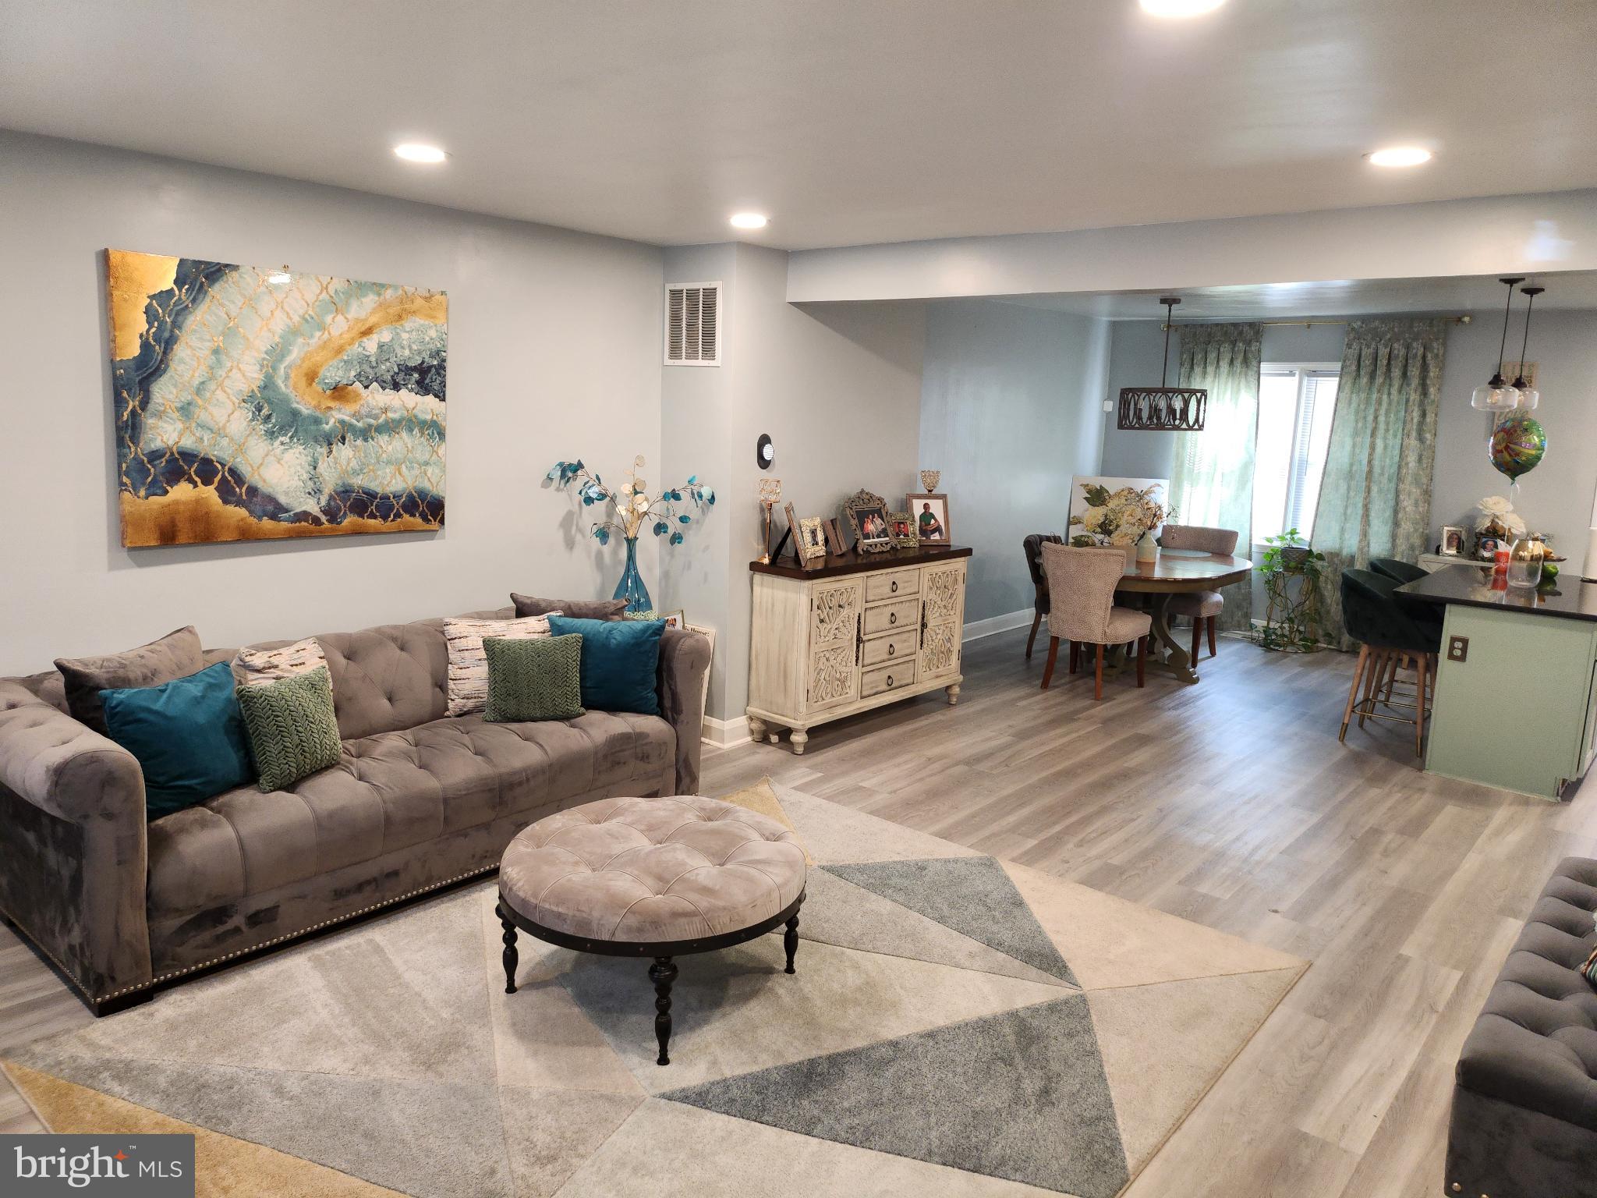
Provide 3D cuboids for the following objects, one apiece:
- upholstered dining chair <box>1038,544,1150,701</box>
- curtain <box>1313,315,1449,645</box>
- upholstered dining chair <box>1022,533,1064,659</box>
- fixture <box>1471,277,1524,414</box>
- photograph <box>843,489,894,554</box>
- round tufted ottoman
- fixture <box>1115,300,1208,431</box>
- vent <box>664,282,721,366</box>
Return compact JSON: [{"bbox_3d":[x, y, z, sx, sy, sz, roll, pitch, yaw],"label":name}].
[{"bbox_3d":[1.886,0.102,7.055,0.530,0.950,0.650,10,13,39],"label":"upholstered dining chair"},{"bbox_3d":[4.313,-0.807,8.312,0.760,2.460,0.140,10,13,39],"label":"curtain"},{"bbox_3d":[1.962,0.000,7.813,0.630,0.890,0.530,10,13,39],"label":"upholstered dining chair"},{"bbox_3d":[3.522,-1.267,5.542,0.230,0.650,0.230,10,13,39],"label":"fixture"},{"bbox_3d":[0.405,-0.448,6.388,0.045,0.380,0.385,-17,-5,41],"label":"photograph"},{"bbox_3d":[-0.425,0.934,3.286,0.900,0.440,0.900,2,10,0],"label":"round tufted ottoman"},{"bbox_3d":[2.365,-1.511,7.161,0.570,0.840,0.570,10,13,39],"label":"fixture"},{"bbox_3d":[-0.516,-1.348,5.439,0.400,0.398,0.020,10,13,39],"label":"vent"}]

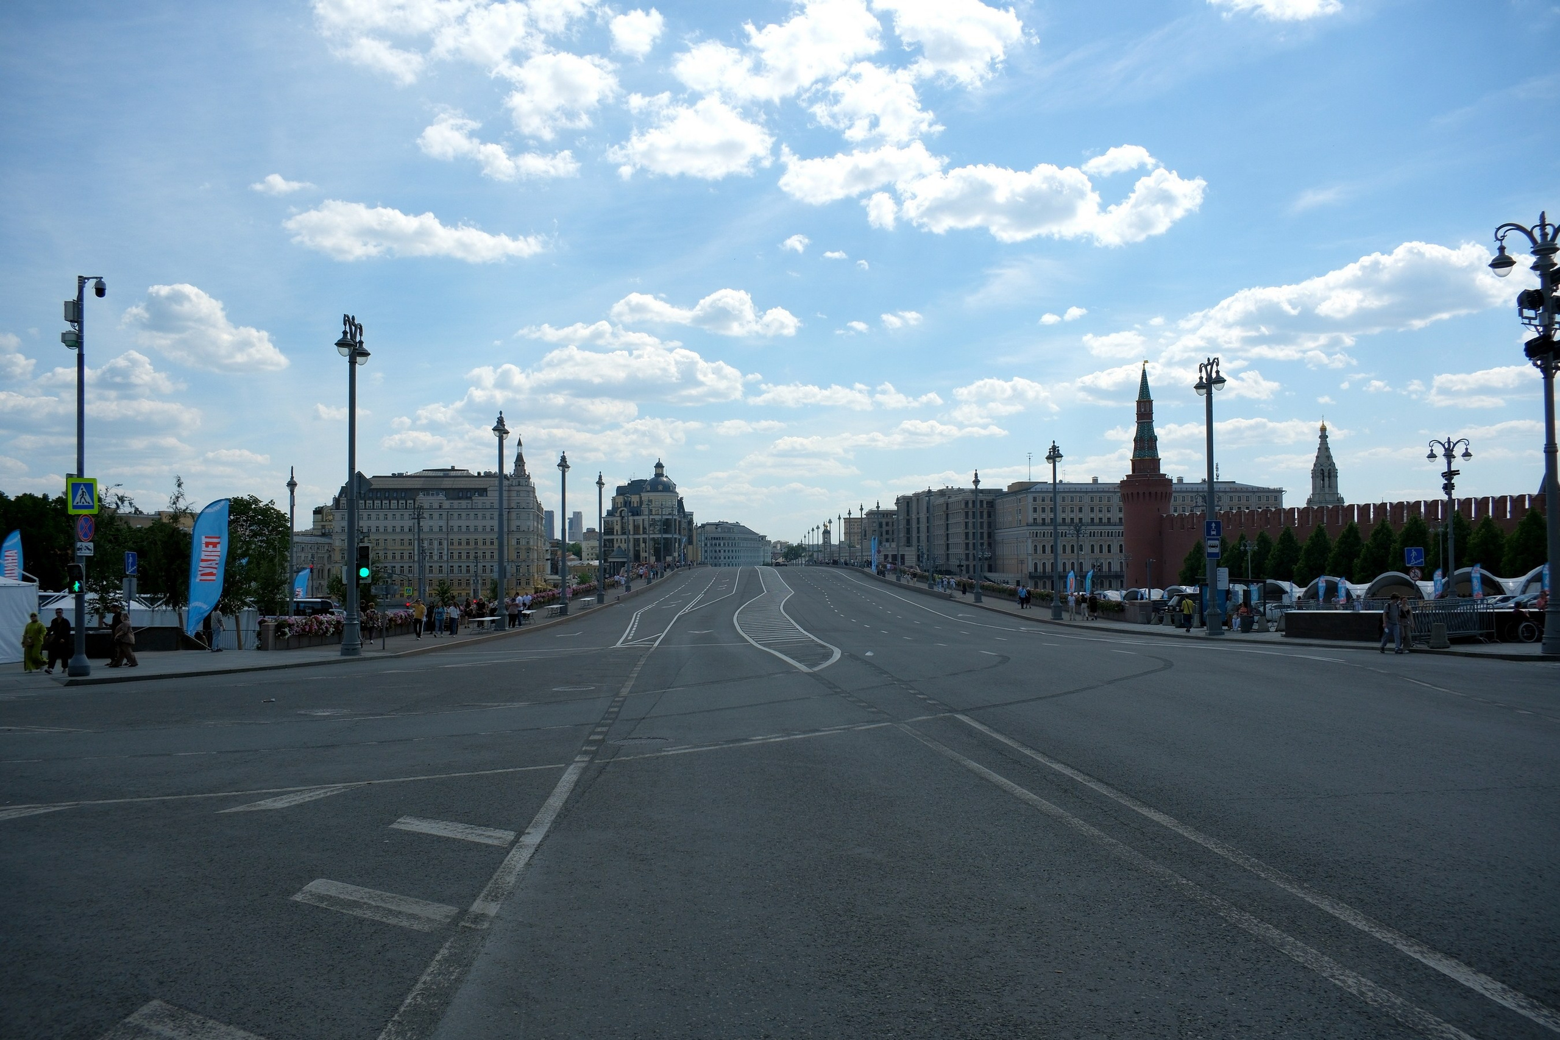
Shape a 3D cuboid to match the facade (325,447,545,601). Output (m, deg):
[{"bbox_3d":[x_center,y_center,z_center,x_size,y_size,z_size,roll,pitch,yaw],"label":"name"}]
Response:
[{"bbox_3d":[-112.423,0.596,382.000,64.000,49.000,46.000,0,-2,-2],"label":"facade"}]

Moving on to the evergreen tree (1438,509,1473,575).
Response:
[{"bbox_3d":[70.054,4.124,121.000,4.200,10.400,4.200,0,-2,0],"label":"evergreen tree"}]

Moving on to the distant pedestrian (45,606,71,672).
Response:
[{"bbox_3d":[-19.131,3.190,31.000,0.620,1.730,0.500,-1,-2,3],"label":"distant pedestrian"}]

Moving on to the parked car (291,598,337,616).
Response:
[{"bbox_3d":[-37.139,7.205,92.000,5.000,1.950,2.000,0,-2,0],"label":"parked car"}]

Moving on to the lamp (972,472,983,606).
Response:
[{"bbox_3d":[17.014,1.445,100.940,0.850,11.400,1.500,-1,-2,2],"label":"lamp"}]

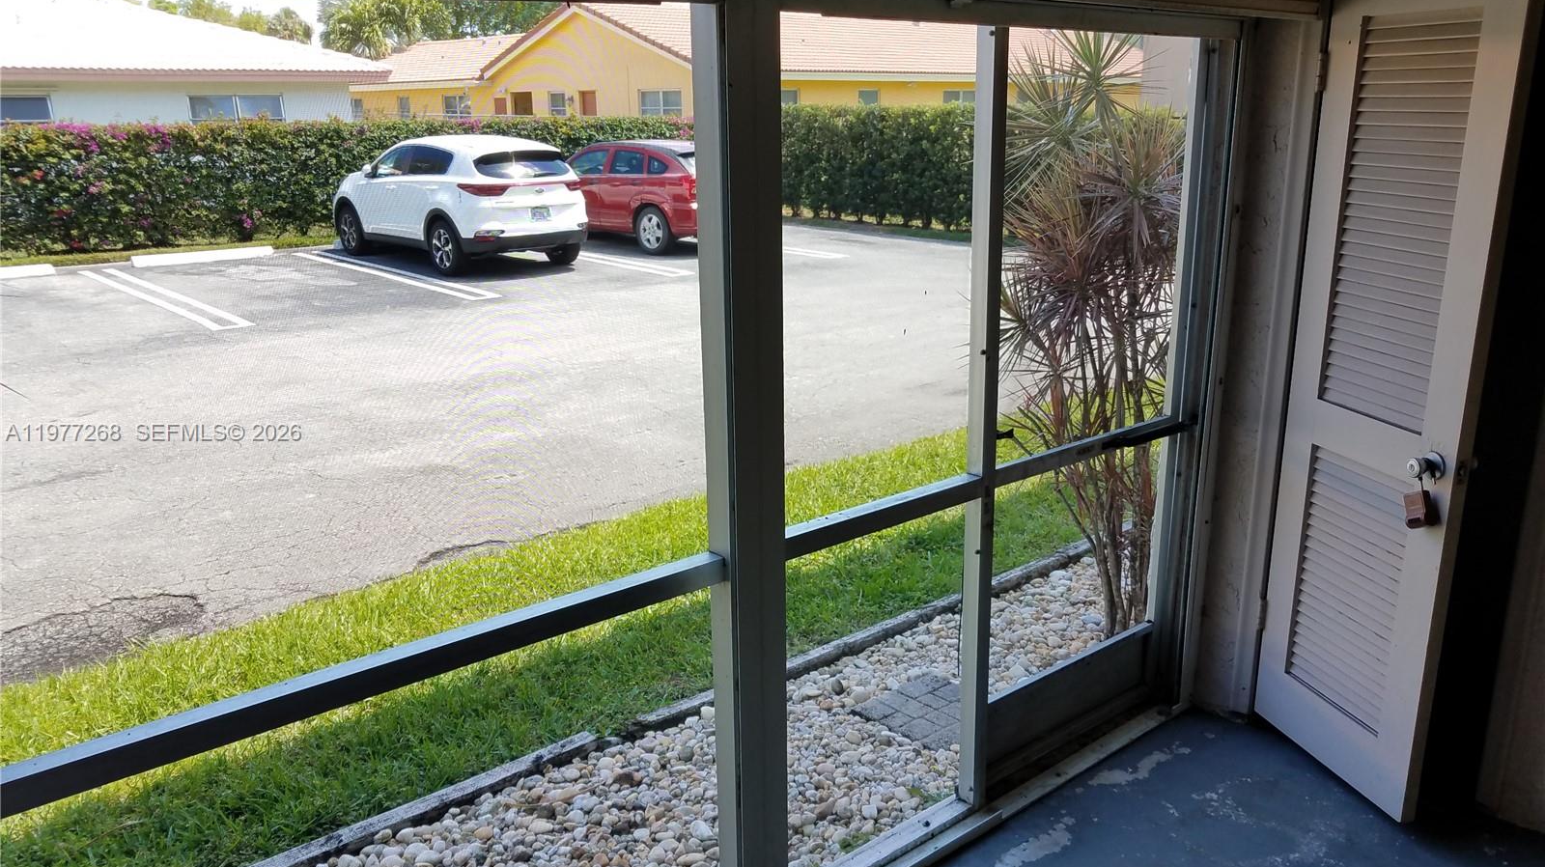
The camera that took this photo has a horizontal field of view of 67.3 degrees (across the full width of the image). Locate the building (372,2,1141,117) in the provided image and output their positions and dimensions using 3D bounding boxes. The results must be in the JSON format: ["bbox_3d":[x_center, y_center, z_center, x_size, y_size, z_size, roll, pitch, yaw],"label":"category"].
[{"bbox_3d":[-1.984,-14.746,49.674,25.500,4.900,31.000,-13,20,-38],"label":"building"}]

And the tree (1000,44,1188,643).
[{"bbox_3d":[1.144,-0.350,4.154,0.950,2.279,0.950,4,17,15],"label":"tree"}]

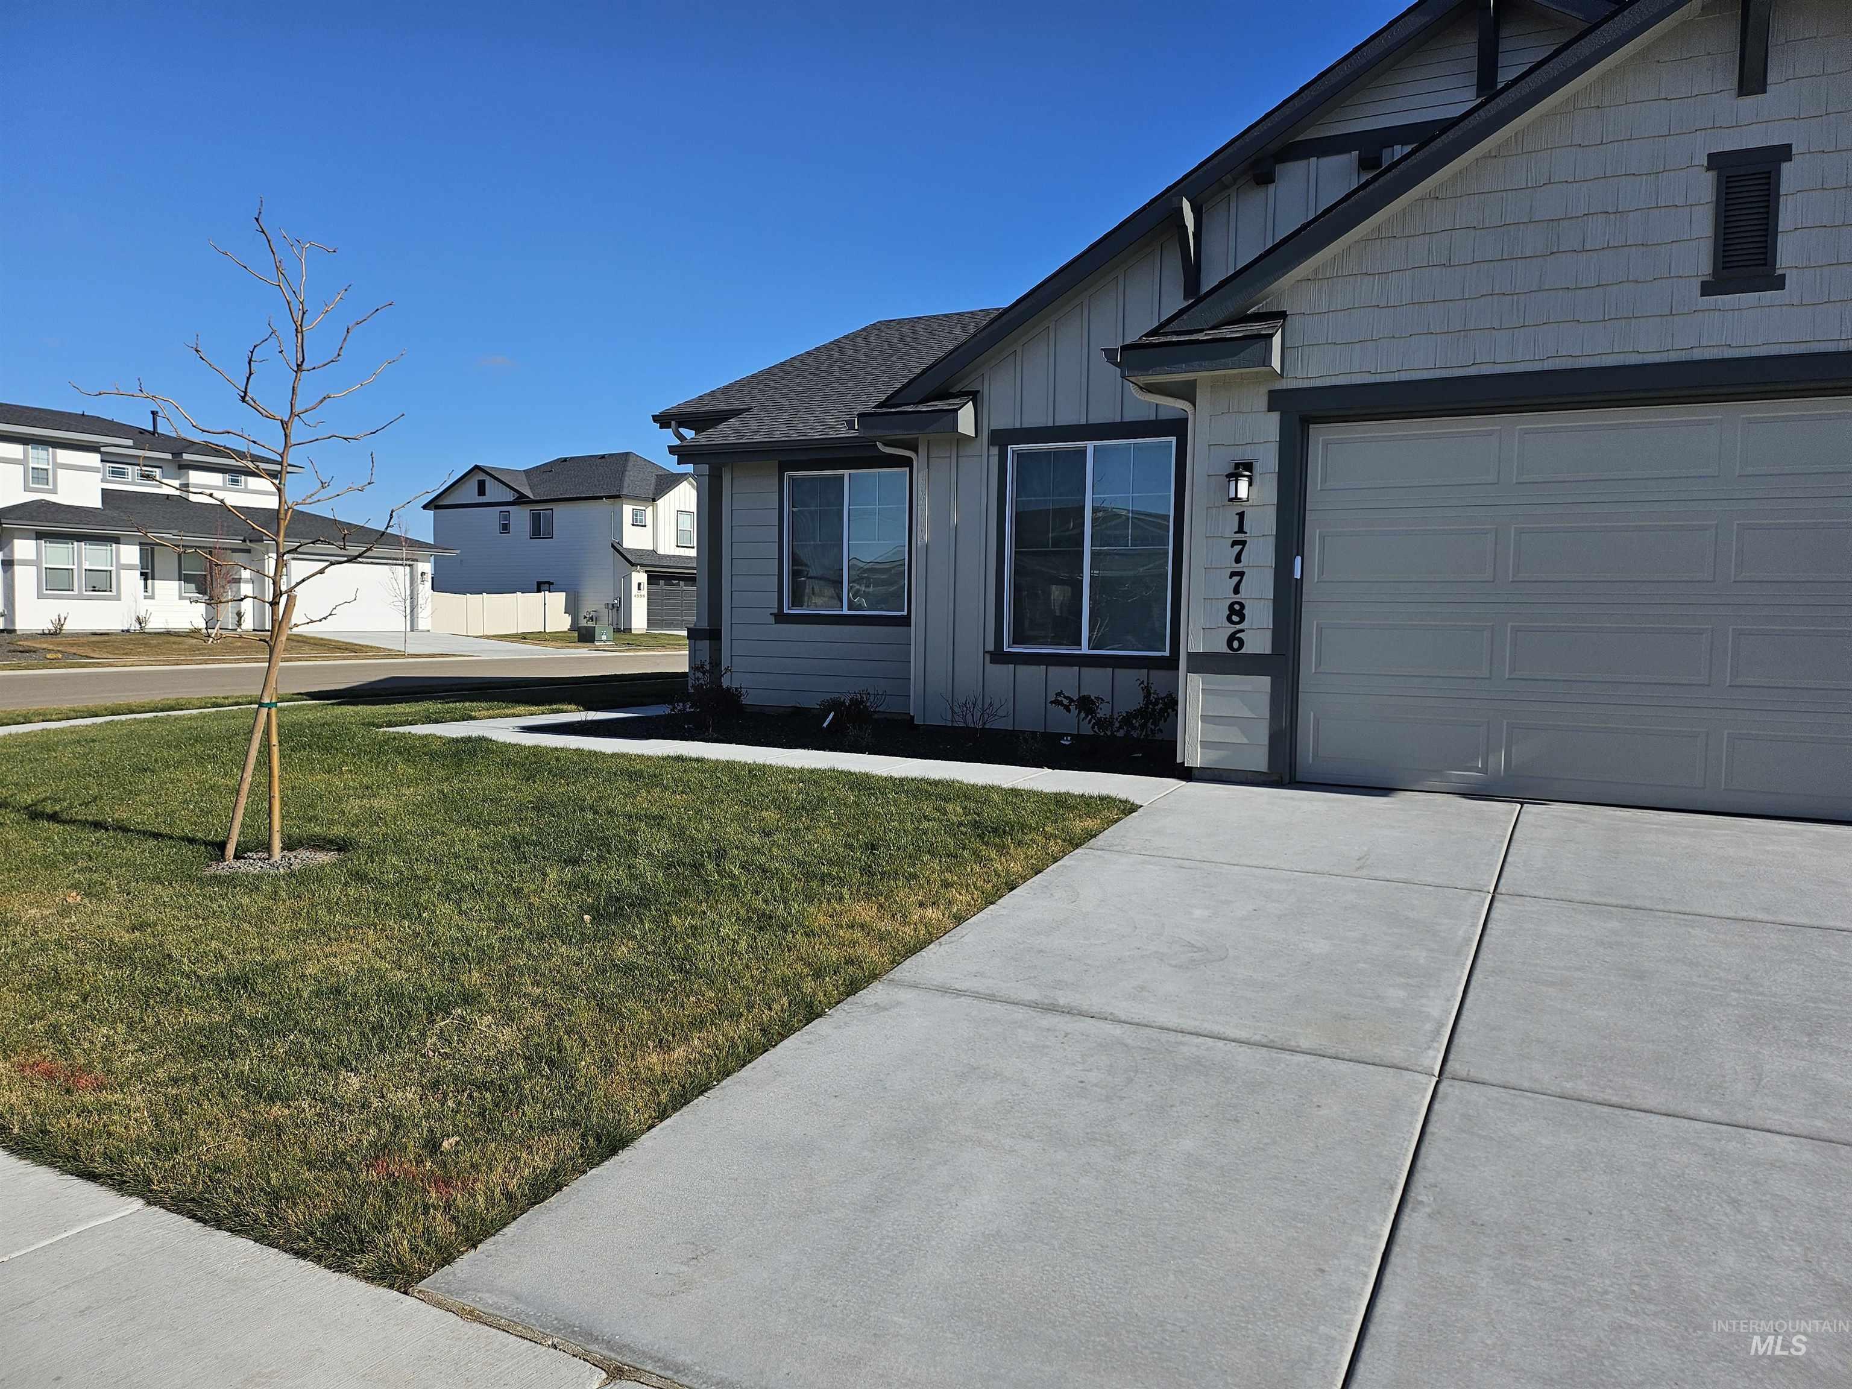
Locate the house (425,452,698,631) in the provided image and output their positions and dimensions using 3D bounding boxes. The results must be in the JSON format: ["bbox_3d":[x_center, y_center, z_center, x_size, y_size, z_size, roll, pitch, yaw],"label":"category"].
[{"bbox_3d":[-15.566,-7.841,65.430,14.874,8.986,13.200,3,4,33],"label":"house"}]

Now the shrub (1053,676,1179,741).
[{"bbox_3d":[1.571,0.127,10.769,1.092,0.534,0.700,1,4,8],"label":"shrub"}]

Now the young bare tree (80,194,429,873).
[{"bbox_3d":[-3.564,-0.861,6.987,1.698,3.542,1.562,-1,4,-27],"label":"young bare tree"}]

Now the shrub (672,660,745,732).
[{"bbox_3d":[-2.111,0.007,12.450,0.730,0.645,0.650,0,4,-10],"label":"shrub"}]

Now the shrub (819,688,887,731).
[{"bbox_3d":[-0.697,0.140,12.125,0.642,0.403,0.550,1,4,-3],"label":"shrub"}]

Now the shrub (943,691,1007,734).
[{"bbox_3d":[0.436,0.167,11.377,0.551,0.397,0.450,1,4,2],"label":"shrub"}]

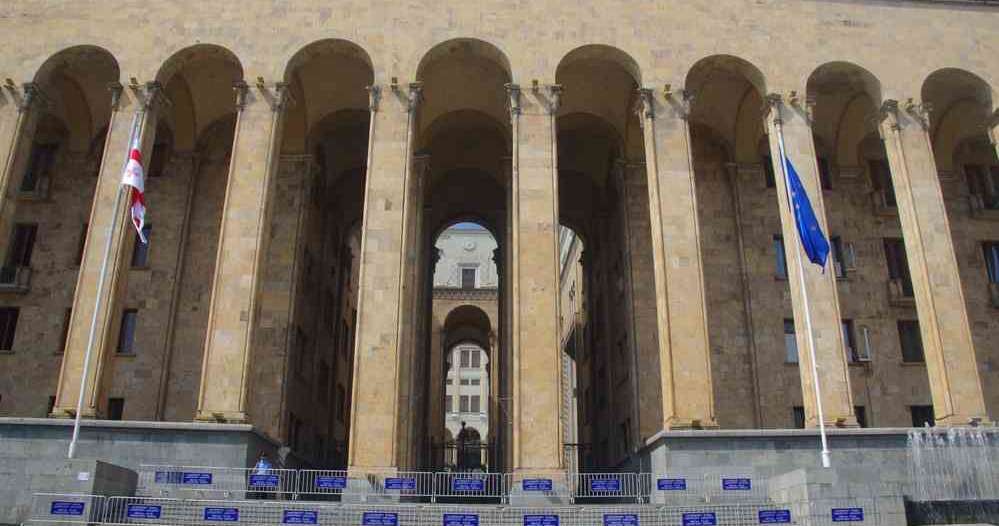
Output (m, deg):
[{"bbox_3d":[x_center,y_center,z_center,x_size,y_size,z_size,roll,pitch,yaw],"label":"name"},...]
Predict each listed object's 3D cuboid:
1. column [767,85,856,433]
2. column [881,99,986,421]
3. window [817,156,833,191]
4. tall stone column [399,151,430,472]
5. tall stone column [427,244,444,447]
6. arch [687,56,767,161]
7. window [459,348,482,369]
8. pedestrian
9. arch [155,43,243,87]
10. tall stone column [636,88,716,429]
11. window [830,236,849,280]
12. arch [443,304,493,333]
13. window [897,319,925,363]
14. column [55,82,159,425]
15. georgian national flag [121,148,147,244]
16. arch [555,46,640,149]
[{"bbox_3d":[11.529,-0.375,28.237,1.870,13.300,1.200,1,-20,-2],"label":"column"},{"bbox_3d":[17.988,-0.318,31.547,1.950,14.150,1.250,1,-19,-1],"label":"column"},{"bbox_3d":[17.176,-4.827,39.963,1.000,2.000,0.250,1,-19,-1],"label":"window"},{"bbox_3d":[-4.759,2.116,37.045,1.900,16.300,1.300,1,-19,-1],"label":"tall stone column"},{"bbox_3d":[-4.513,5.484,49.267,0.950,13.800,0.950,1,-20,-2],"label":"tall stone column"},{"bbox_3d":[9.108,-6.909,31.609,3.450,2.400,3.000,1,-20,-2],"label":"arch"},{"bbox_3d":[-3.668,11.941,93.329,2.600,2.360,0.300,1,-20,-2],"label":"window"},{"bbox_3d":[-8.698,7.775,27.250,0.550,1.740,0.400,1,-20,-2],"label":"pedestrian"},{"bbox_3d":[-11.730,-7.712,30.106,3.600,1.950,1.200,1,-20,-2],"label":"arch"},{"bbox_3d":[7.342,-0.568,31.342,1.950,14.650,1.250,1,-19,-1],"label":"tall stone column"},{"bbox_3d":[17.721,-0.252,39.693,1.400,2.450,0.300,1,-20,-2],"label":"window"},{"bbox_3d":[-2.686,4.670,63.277,4.033,2.295,1.200,1,-20,-2],"label":"arch"},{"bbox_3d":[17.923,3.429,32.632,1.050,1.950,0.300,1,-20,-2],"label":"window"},{"bbox_3d":[-16.343,-0.865,31.490,1.950,15.300,1.300,1,-20,-2],"label":"column"},{"bbox_3d":[-13.698,-2.619,28.323,1.150,4.100,0.500,1,-19,-1],"label":"georgian national flag"},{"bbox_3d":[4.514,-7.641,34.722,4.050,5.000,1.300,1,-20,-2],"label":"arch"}]

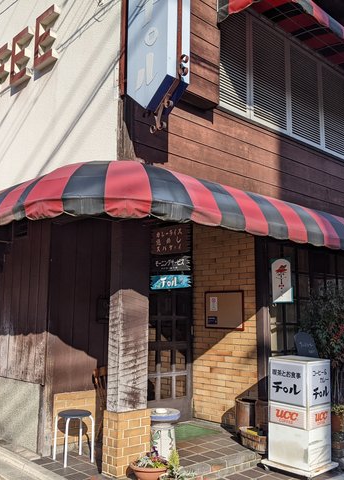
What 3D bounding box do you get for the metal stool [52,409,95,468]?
[{"bbox_3d":[-0.885,1.783,4.515,0.315,0.424,0.315,1,-8,0],"label":"metal stool"}]

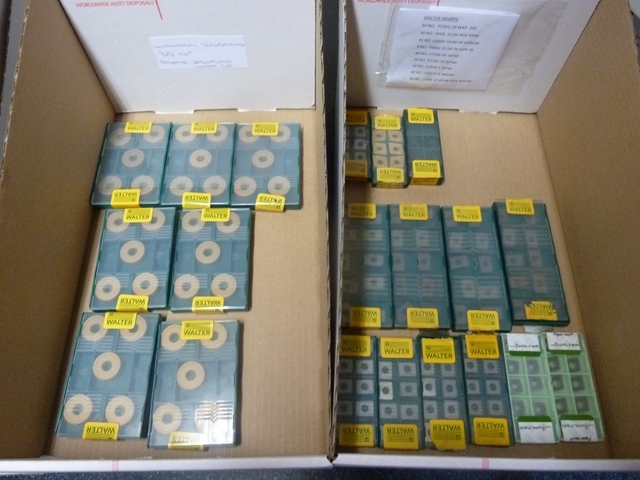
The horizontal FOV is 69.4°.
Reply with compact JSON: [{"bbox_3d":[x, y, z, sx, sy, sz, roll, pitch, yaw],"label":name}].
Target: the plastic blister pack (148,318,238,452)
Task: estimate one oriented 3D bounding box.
[{"bbox_3d":[-0.113,0.132,0.430,0.074,0.013,0.111,-2,66,-1],"label":"plastic blister pack"}]

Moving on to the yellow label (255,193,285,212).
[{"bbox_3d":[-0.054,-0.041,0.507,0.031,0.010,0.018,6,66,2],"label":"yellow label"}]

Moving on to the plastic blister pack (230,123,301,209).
[{"bbox_3d":[-0.060,-0.084,0.528,0.074,0.013,0.111,-1,66,-1],"label":"plastic blister pack"}]

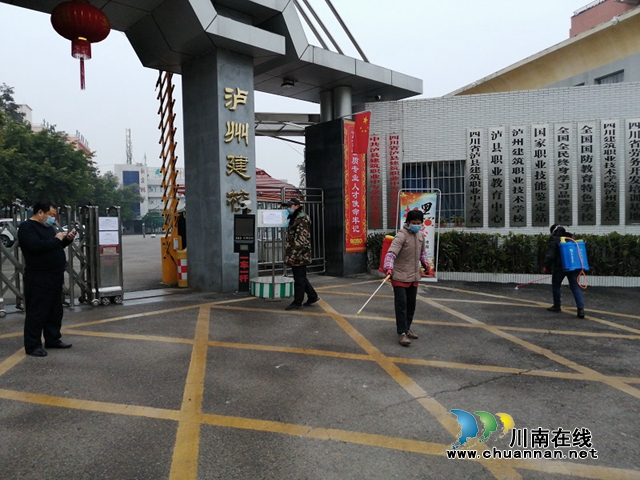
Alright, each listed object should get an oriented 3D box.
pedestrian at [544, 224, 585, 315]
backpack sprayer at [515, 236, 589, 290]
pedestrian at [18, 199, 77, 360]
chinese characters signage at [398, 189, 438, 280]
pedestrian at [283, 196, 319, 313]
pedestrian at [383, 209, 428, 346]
[{"bbox_3d":[3.630,0.470,7.450,0.500,1.390,0.620,-2,2,-33],"label":"pedestrian"},{"bbox_3d":[3.520,0.350,7.650,0.450,0.790,0.980,-2,3,-35],"label":"backpack sprayer"},{"bbox_3d":[-3.000,0.420,5.520,0.580,1.670,0.540,0,2,15],"label":"pedestrian"},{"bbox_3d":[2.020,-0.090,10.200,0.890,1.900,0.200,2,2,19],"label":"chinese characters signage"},{"bbox_3d":[-0.310,0.225,7.950,0.520,1.740,0.500,-2,2,-22],"label":"pedestrian"},{"bbox_3d":[1.020,0.435,5.970,0.540,1.590,0.400,-2,2,-24],"label":"pedestrian"}]

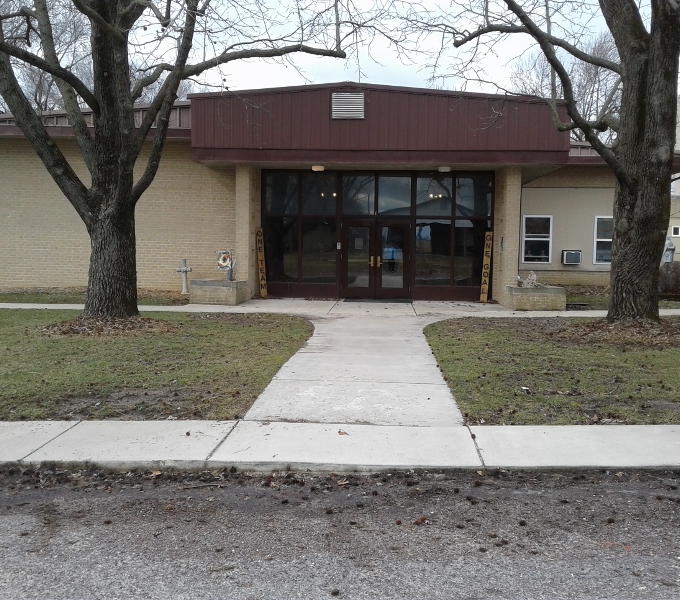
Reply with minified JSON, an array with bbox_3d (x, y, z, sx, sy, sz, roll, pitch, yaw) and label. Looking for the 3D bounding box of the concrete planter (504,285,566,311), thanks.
[{"bbox_3d":[4.557,-0.065,17.280,1.140,0.490,1.400,1,4,4],"label":"concrete planter"}]

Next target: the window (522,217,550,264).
[{"bbox_3d":[6.027,-1.839,22.555,0.865,1.450,0.120,1,4,4],"label":"window"}]

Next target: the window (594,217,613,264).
[{"bbox_3d":[8.156,-1.800,22.412,0.865,1.450,0.120,1,4,4],"label":"window"}]

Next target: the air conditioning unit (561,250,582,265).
[{"bbox_3d":[7.000,-1.281,22.401,0.500,0.415,0.440,1,4,4],"label":"air conditioning unit"}]

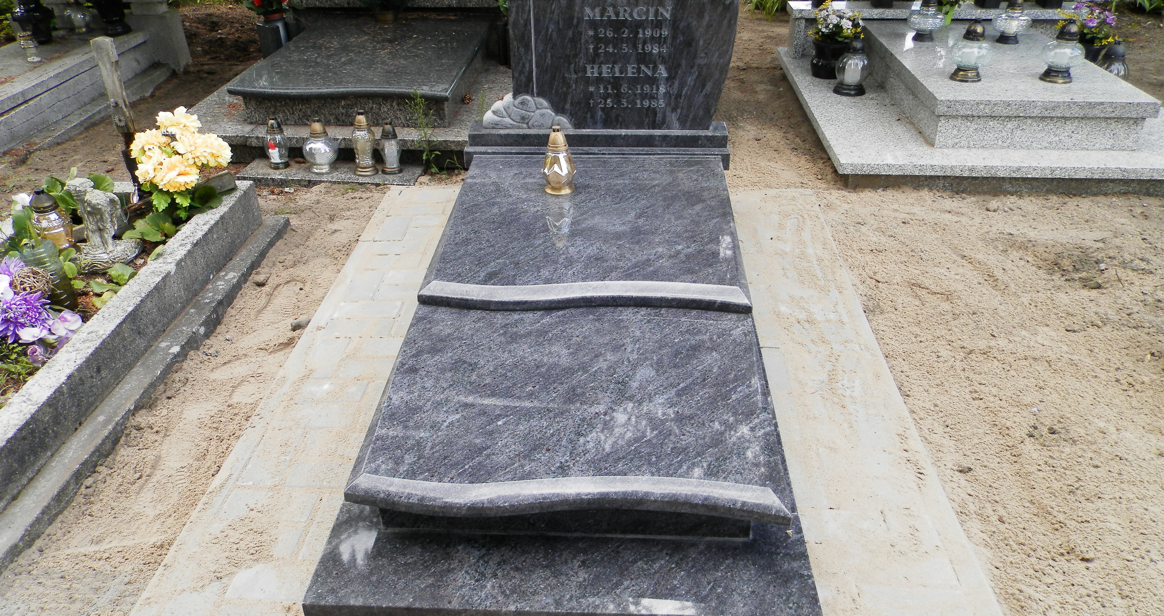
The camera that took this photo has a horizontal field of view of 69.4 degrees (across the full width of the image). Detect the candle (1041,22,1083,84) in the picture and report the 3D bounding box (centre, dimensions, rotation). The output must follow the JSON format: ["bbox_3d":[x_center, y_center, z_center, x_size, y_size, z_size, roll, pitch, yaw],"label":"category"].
[{"bbox_3d":[1.944,-1.039,3.397,0.162,0.232,0.162,1,32,3],"label":"candle"}]

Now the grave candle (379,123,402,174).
[{"bbox_3d":[-0.766,-0.638,3.349,0.094,0.201,0.094,1,31,3],"label":"grave candle"}]

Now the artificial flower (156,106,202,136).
[{"bbox_3d":[-1.247,-0.578,2.600,0.143,0.095,0.130,-15,34,-22],"label":"artificial flower"}]

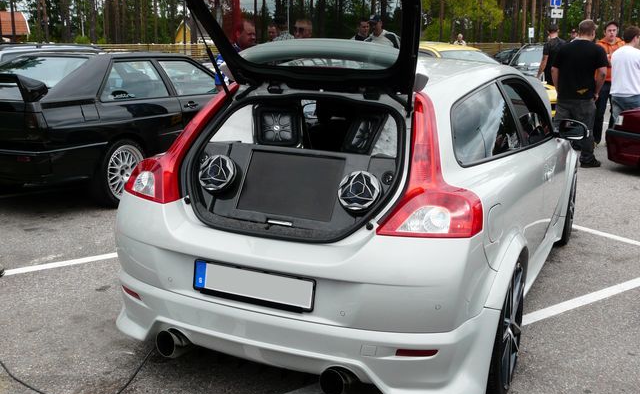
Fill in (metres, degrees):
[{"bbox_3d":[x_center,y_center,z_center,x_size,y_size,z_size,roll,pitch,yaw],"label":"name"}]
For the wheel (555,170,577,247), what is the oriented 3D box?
[{"bbox_3d":[1.790,0.038,5.303,0.230,0.645,0.645,7,14,24],"label":"wheel"}]

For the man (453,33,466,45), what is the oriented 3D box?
[{"bbox_3d":[4.845,-4.689,24.306,0.500,1.780,0.320,4,13,11],"label":"man"}]

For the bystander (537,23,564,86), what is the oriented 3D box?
[{"bbox_3d":[4.110,-2.130,12.500,0.520,1.860,0.320,2,12,4],"label":"bystander"}]

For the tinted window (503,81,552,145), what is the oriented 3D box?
[{"bbox_3d":[1.114,-0.491,3.827,0.070,0.380,0.850,-17,2,30],"label":"tinted window"}]

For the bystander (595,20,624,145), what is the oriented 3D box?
[{"bbox_3d":[4.376,-1.698,10.608,0.550,1.840,0.340,5,13,17],"label":"bystander"}]

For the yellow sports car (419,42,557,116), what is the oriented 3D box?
[{"bbox_3d":[2.393,-1.971,12.594,4.150,1.450,1.750,12,17,41],"label":"yellow sports car"}]

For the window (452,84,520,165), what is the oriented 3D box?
[{"bbox_3d":[0.704,-0.328,3.075,0.070,0.350,0.890,-17,2,30],"label":"window"}]

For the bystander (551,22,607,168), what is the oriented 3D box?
[{"bbox_3d":[3.376,-1.329,8.938,0.620,1.803,0.380,7,14,27],"label":"bystander"}]

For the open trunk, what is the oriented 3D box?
[{"bbox_3d":[-0.076,-0.169,2.942,0.940,0.550,0.640,7,14,24],"label":"open trunk"}]

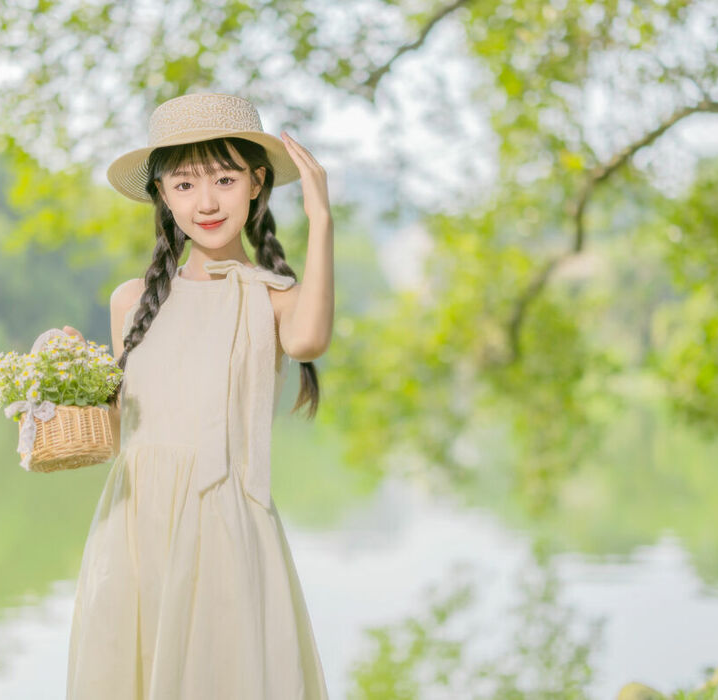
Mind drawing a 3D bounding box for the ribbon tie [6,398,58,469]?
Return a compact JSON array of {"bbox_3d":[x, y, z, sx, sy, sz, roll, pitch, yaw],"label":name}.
[{"bbox_3d":[-0.541,0.140,2.360,0.088,0.118,0.045,0,0,9],"label":"ribbon tie"}]

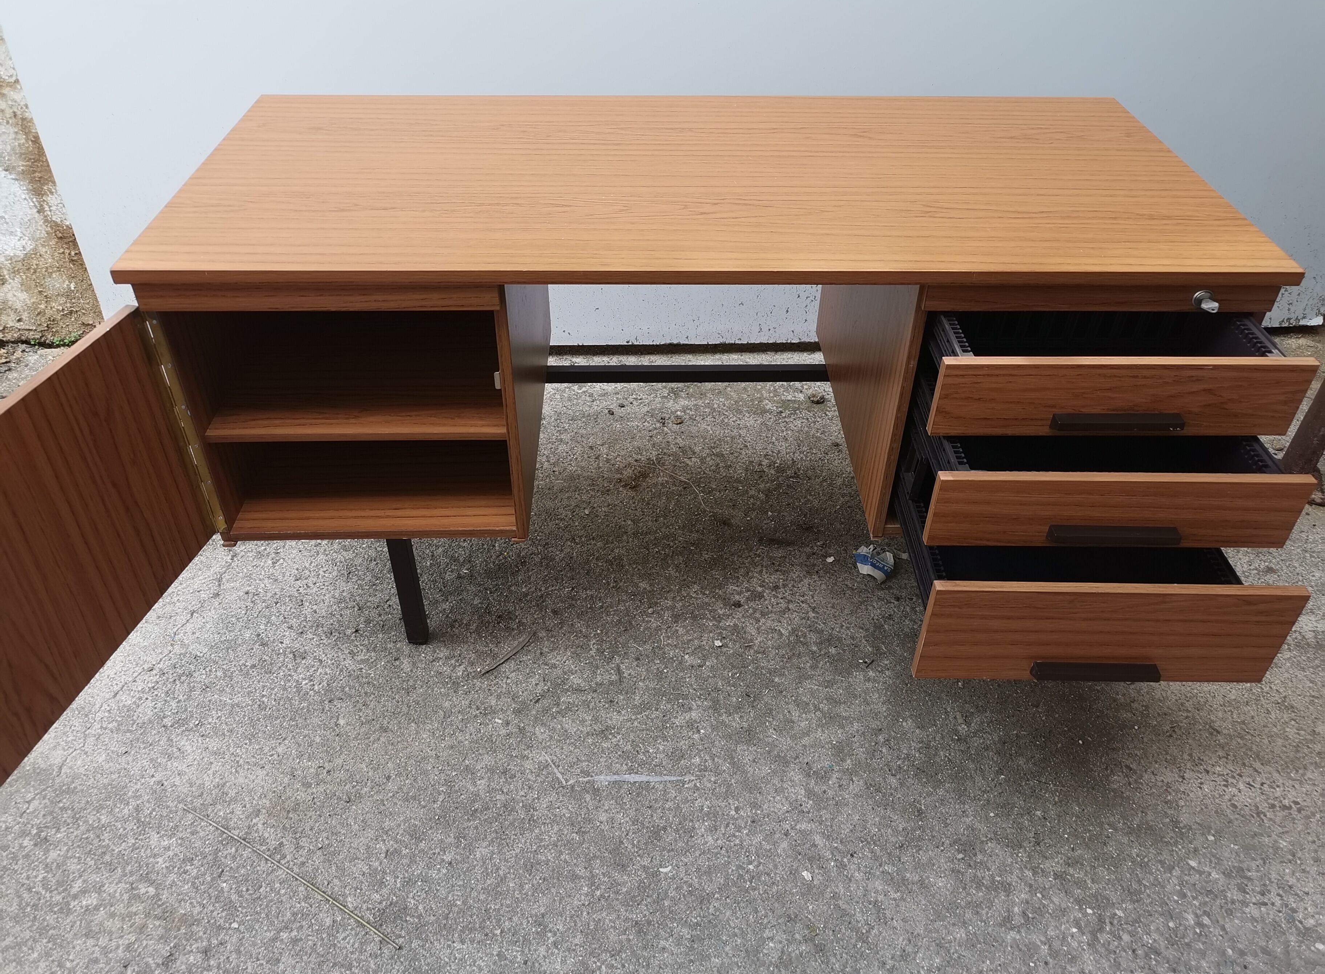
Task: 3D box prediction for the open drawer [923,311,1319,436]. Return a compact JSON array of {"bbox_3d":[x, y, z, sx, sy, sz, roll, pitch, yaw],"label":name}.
[{"bbox_3d":[0.577,-0.255,1.484,0.465,0.108,0.500,0,39,-1],"label":"open drawer"}]

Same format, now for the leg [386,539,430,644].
[{"bbox_3d":[-0.427,0.152,1.725,0.028,0.282,0.028,0,39,-2],"label":"leg"}]

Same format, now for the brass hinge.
[{"bbox_3d":[-0.668,-0.073,1.445,0.027,0.378,0.018,0,39,-2],"label":"brass hinge"}]

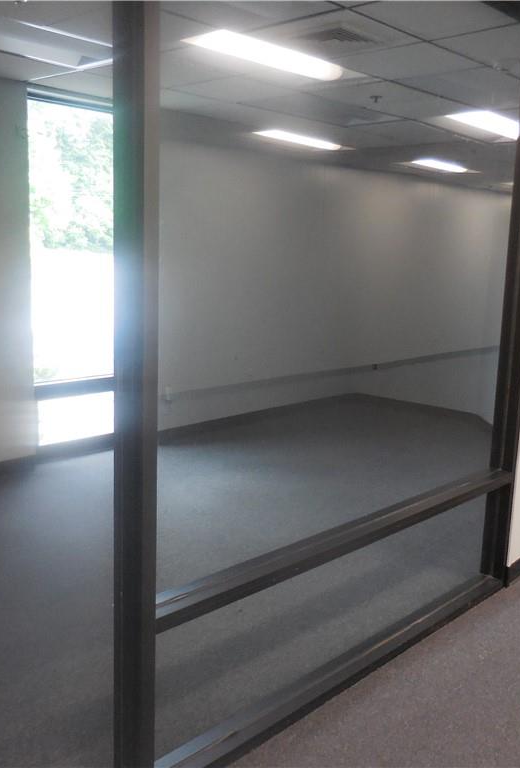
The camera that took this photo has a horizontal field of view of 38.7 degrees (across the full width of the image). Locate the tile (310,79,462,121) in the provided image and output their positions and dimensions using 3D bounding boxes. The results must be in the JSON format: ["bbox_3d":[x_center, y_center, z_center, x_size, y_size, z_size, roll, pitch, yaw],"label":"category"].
[{"bbox_3d":[0.918,-1.825,4.801,0.610,0.020,1.219,12,15,42],"label":"tile"}]

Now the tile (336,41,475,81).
[{"bbox_3d":[0.733,-1.628,3.736,0.610,0.020,0.610,12,15,42],"label":"tile"}]

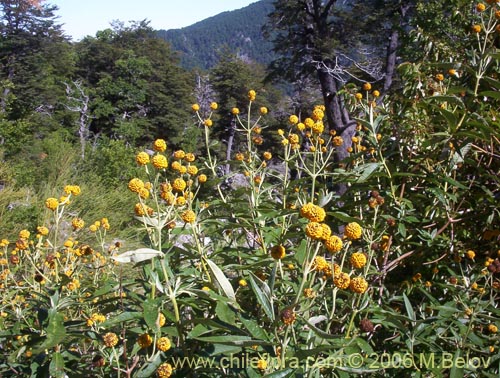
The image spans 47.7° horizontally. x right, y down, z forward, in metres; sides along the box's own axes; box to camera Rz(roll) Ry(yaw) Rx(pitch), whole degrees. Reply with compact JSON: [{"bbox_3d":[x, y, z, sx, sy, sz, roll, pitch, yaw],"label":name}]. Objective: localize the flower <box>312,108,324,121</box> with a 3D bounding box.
[{"bbox_3d":[0.147,-0.158,1.200,0.024,0.024,0.024,0,4,0],"label":"flower"}]

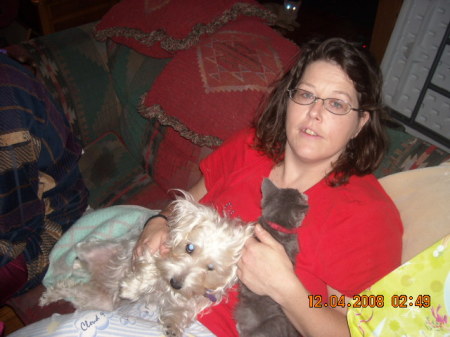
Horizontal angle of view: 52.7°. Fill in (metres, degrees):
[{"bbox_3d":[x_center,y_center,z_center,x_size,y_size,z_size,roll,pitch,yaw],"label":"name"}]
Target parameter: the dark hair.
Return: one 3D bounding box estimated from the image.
[{"bbox_3d":[0.218,-0.122,0.970,0.260,0.285,0.220,19,15,19],"label":"dark hair"}]

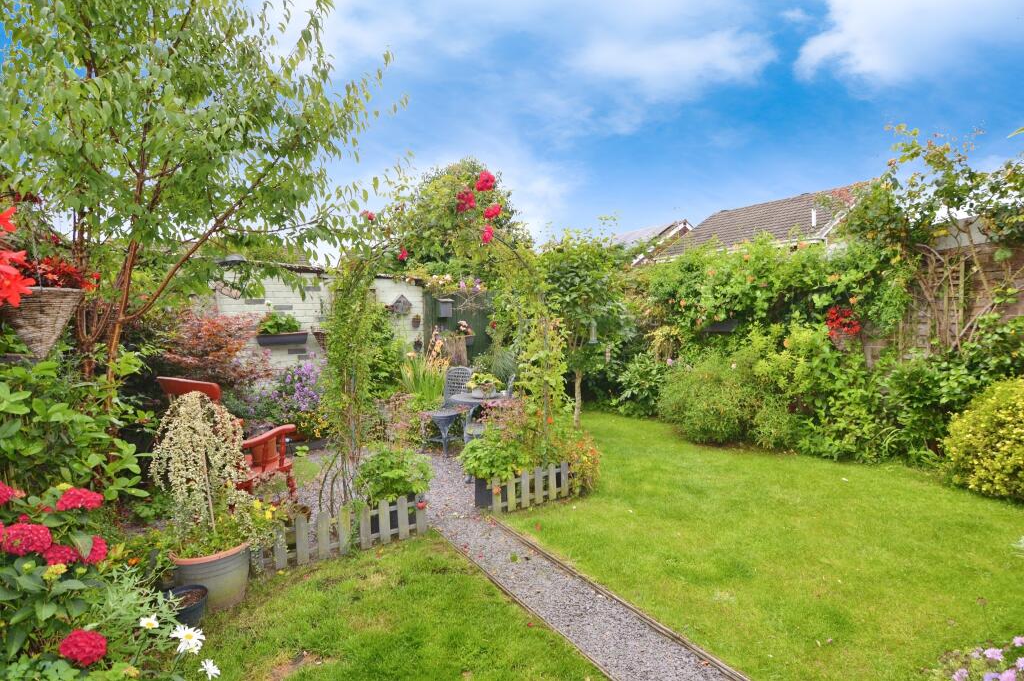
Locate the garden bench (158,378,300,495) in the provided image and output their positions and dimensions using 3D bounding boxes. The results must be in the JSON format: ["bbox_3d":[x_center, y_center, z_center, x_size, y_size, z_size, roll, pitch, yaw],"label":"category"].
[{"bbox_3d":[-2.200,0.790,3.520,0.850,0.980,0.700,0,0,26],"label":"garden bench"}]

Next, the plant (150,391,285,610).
[{"bbox_3d":[-1.533,0.797,2.408,0.610,1.050,0.570,-3,4,-34],"label":"plant"}]

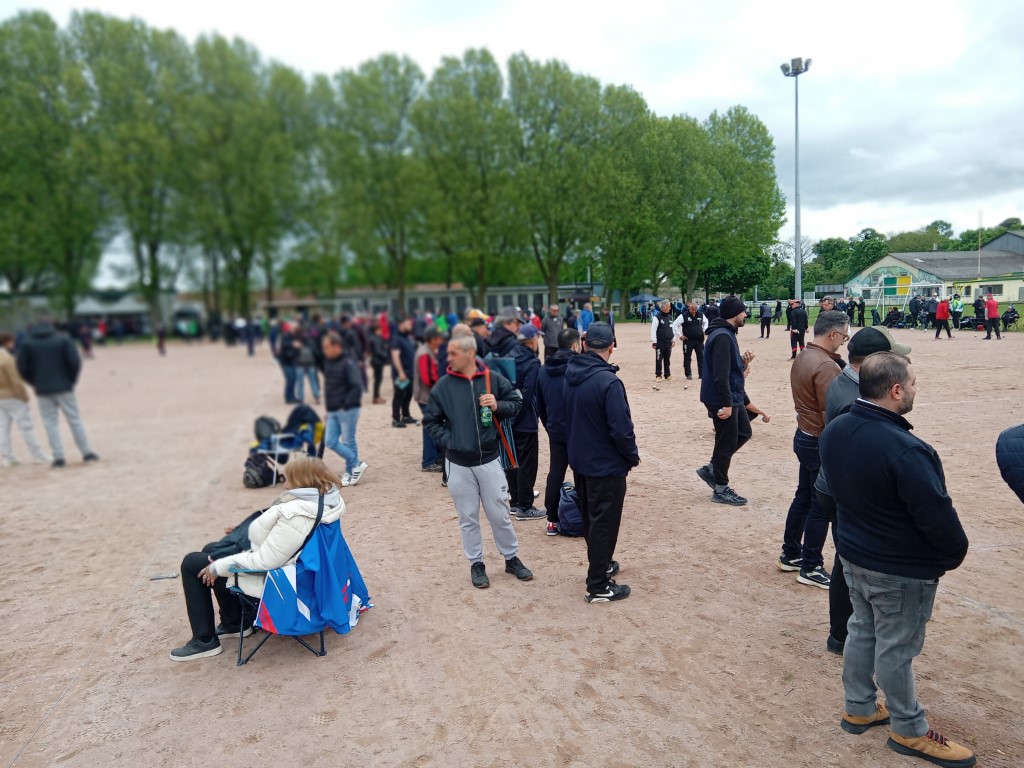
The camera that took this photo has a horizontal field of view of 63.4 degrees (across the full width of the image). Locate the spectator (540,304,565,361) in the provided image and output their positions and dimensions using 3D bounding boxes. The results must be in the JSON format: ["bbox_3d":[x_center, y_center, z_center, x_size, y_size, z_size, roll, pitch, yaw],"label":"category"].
[{"bbox_3d":[0.940,-0.898,18.732,0.550,1.760,0.360,-2,5,0],"label":"spectator"}]

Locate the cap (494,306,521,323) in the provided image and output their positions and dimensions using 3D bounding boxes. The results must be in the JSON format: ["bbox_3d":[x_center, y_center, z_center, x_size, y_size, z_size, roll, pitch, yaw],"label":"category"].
[{"bbox_3d":[-0.024,-0.659,7.850,0.270,0.145,0.185,-4,6,-19],"label":"cap"}]

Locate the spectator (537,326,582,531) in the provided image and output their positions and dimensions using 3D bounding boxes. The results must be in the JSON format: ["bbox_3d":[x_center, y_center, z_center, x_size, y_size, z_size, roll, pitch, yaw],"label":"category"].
[{"bbox_3d":[0.431,0.359,6.841,0.530,1.700,0.400,1,6,30],"label":"spectator"}]

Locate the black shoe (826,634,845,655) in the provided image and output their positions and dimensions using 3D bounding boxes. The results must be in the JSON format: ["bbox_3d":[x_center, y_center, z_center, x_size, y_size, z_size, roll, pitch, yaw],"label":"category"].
[{"bbox_3d":[1.778,1.353,4.315,0.290,0.105,0.110,2,7,35],"label":"black shoe"}]

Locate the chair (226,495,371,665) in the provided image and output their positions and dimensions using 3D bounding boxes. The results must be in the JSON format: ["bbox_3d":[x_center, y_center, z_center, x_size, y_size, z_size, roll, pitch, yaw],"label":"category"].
[{"bbox_3d":[-1.184,1.050,4.681,0.720,0.840,0.720,-3,5,-8],"label":"chair"}]

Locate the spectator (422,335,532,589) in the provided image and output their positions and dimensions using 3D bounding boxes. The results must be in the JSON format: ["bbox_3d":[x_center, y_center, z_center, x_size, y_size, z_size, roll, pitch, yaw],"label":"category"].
[{"bbox_3d":[-0.220,0.498,5.581,0.680,1.700,0.450,-4,6,-17],"label":"spectator"}]

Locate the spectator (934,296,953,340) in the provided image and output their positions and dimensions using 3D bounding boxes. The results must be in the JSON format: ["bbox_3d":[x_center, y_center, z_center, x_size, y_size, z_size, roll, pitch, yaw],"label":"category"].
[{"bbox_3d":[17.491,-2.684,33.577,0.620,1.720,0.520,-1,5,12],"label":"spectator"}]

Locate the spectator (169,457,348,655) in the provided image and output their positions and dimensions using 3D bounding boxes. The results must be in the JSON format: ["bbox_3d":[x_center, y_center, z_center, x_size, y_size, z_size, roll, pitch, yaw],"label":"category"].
[{"bbox_3d":[-1.420,0.941,4.631,0.950,1.060,0.600,-3,5,-16],"label":"spectator"}]

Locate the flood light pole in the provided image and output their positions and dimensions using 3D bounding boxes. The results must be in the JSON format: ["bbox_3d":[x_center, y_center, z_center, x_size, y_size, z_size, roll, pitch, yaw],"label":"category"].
[{"bbox_3d":[18.584,-12.427,54.202,1.900,17.330,1.400,0,6,20],"label":"flood light pole"}]

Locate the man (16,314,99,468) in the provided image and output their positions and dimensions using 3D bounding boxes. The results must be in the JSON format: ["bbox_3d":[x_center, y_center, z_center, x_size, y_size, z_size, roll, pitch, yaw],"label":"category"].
[{"bbox_3d":[-5.755,0.081,10.488,0.660,1.890,0.450,-5,6,-27],"label":"man"}]

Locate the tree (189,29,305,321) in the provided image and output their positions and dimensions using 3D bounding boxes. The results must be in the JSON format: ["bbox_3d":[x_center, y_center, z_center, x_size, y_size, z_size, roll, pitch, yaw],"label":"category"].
[{"bbox_3d":[-19.948,-14.933,62.000,8.500,22.000,8.500,-2,5,0],"label":"tree"}]

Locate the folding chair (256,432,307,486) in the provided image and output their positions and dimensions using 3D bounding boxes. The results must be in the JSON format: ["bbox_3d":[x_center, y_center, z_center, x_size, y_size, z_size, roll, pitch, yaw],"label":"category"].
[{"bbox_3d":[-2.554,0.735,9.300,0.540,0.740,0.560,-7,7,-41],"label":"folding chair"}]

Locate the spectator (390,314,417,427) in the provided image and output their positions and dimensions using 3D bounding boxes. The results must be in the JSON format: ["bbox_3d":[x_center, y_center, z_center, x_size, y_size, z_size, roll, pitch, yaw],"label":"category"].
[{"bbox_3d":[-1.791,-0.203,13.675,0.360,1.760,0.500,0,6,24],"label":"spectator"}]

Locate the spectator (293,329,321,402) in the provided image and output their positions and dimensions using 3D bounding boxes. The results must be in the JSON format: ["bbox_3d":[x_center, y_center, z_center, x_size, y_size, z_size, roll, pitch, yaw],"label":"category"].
[{"bbox_3d":[-4.257,-0.381,17.126,0.400,1.600,0.500,1,6,30],"label":"spectator"}]

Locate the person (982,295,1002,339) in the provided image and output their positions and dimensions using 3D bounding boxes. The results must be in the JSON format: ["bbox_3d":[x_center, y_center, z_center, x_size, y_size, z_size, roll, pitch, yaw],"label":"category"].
[{"bbox_3d":[19.270,-2.690,33.218,0.660,1.770,0.500,-3,5,-15],"label":"person"}]

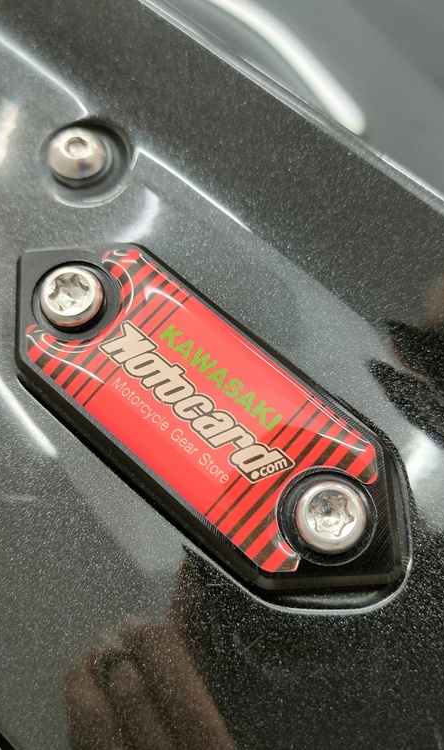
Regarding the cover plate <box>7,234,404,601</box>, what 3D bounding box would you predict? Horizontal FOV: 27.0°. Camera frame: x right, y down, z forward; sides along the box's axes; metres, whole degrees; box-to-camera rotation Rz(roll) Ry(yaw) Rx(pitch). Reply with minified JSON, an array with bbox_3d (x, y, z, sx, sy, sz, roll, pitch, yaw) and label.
[{"bbox_3d":[-0.004,0.005,0.138,0.077,0.007,0.027,40,80,16],"label":"cover plate"}]

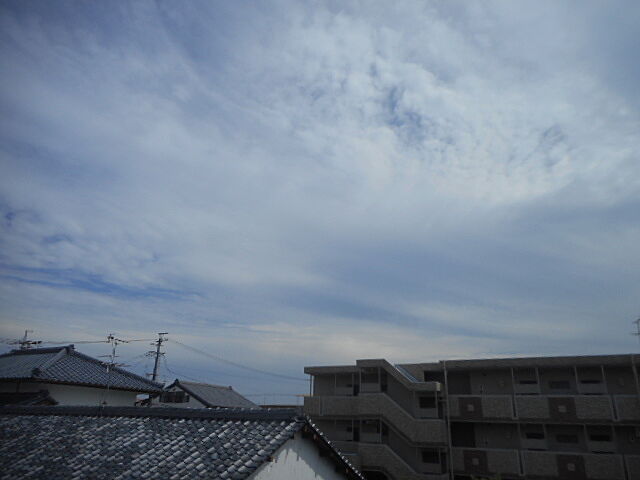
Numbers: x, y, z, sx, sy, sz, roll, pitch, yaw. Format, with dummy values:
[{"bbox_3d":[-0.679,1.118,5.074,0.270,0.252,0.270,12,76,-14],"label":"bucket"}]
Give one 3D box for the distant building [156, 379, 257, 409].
[{"bbox_3d":[-10.129,16.483,39.111,8.200,8.280,6.300,-13,-27,33],"label":"distant building"}]

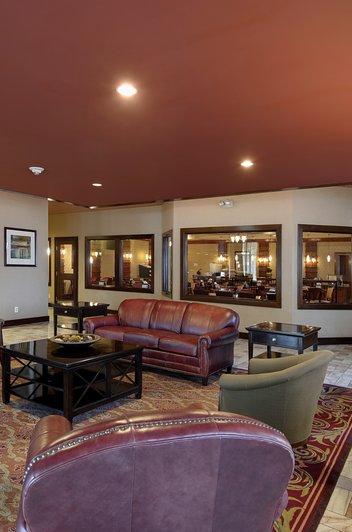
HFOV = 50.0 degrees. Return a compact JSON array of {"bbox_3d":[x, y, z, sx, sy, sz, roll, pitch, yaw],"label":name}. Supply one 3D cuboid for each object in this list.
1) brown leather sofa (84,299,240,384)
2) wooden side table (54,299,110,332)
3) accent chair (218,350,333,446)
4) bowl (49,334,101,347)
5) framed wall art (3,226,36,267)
[{"bbox_3d":[-0.201,0.971,5.332,2.156,0.889,0.894,1,0,34],"label":"brown leather sofa"},{"bbox_3d":[-1.773,1.045,7.007,0.770,0.670,0.730,1,0,34],"label":"wooden side table"},{"bbox_3d":[0.788,1.016,2.834,0.770,0.845,0.730,1,0,34],"label":"accent chair"},{"bbox_3d":[-1.048,0.811,3.932,0.525,0.090,0.525,1,0,0],"label":"bowl"},{"bbox_3d":[-3.498,-0.410,8.558,0.035,0.870,0.816,1,0,34],"label":"framed wall art"}]

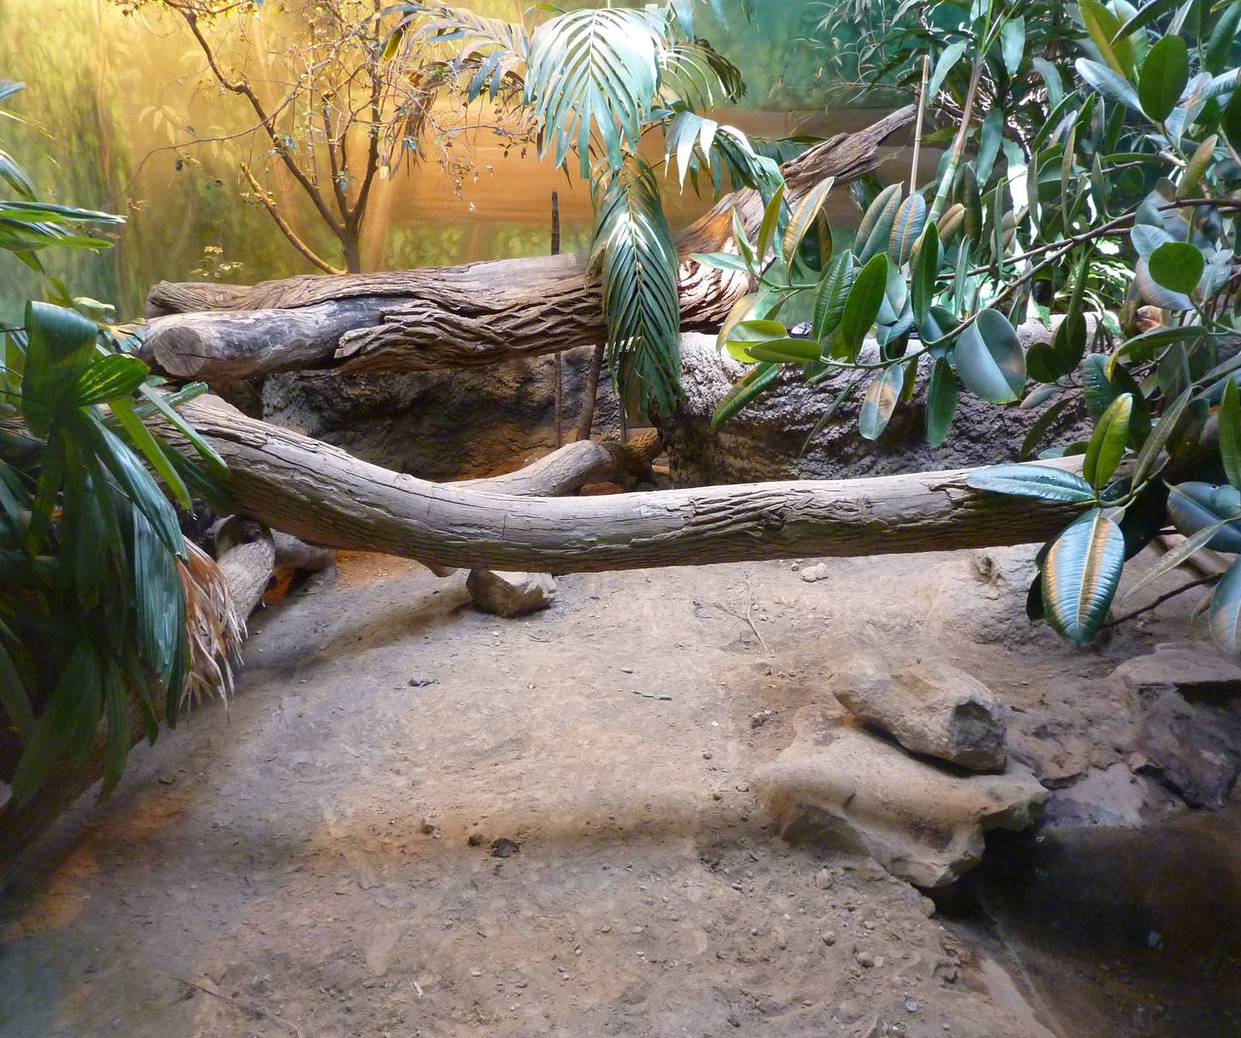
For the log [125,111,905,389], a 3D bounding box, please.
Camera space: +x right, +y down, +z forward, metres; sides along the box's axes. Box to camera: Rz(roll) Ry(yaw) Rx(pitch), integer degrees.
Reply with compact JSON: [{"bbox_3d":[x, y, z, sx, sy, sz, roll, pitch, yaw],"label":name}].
[{"bbox_3d":[-0.233,-0.951,3.349,2.600,0.776,0.504,-2,20,-6],"label":"log"}]

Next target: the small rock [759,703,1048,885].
[{"bbox_3d":[0.456,0.436,1.666,0.417,0.155,0.359,15,25,35],"label":"small rock"}]

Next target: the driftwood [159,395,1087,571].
[{"bbox_3d":[0.126,-0.125,2.597,2.347,0.436,0.320,-3,20,-8],"label":"driftwood"}]

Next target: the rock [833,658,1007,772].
[{"bbox_3d":[0.509,0.323,1.707,0.276,0.145,0.184,12,23,30],"label":"rock"}]

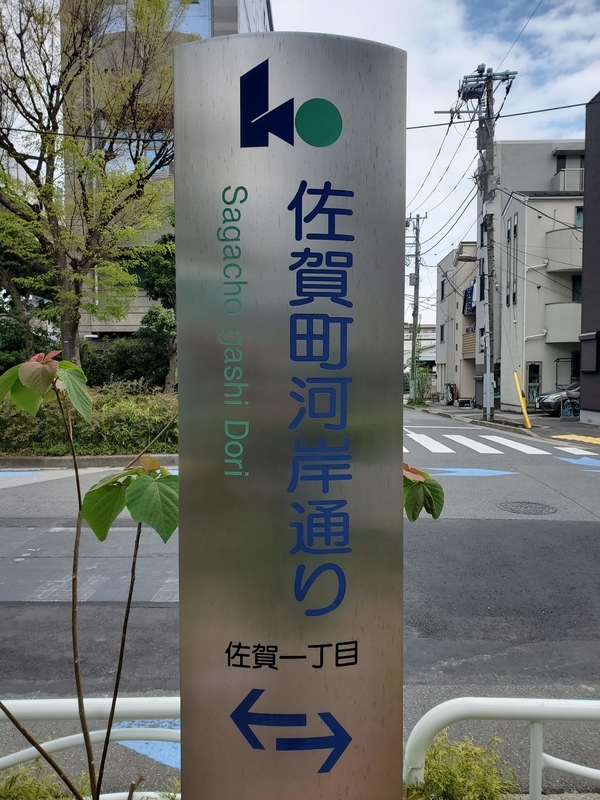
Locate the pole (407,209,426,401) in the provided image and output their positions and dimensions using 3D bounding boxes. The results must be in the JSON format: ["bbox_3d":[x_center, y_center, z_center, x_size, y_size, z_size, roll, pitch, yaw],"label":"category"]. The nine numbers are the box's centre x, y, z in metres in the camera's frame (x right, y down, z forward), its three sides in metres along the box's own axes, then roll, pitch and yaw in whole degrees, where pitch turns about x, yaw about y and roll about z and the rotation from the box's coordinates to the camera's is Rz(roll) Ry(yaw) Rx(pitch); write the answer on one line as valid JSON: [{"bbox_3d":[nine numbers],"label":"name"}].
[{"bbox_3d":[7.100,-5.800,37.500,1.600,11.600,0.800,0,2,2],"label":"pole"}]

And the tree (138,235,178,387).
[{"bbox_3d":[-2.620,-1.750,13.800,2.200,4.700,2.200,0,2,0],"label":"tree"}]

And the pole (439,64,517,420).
[{"bbox_3d":[5.820,-5.030,19.800,2.400,11.450,1.000,0,2,2],"label":"pole"}]

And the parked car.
[{"bbox_3d":[10.920,-0.150,22.300,4.250,1.500,1.700,0,2,2],"label":"parked car"}]

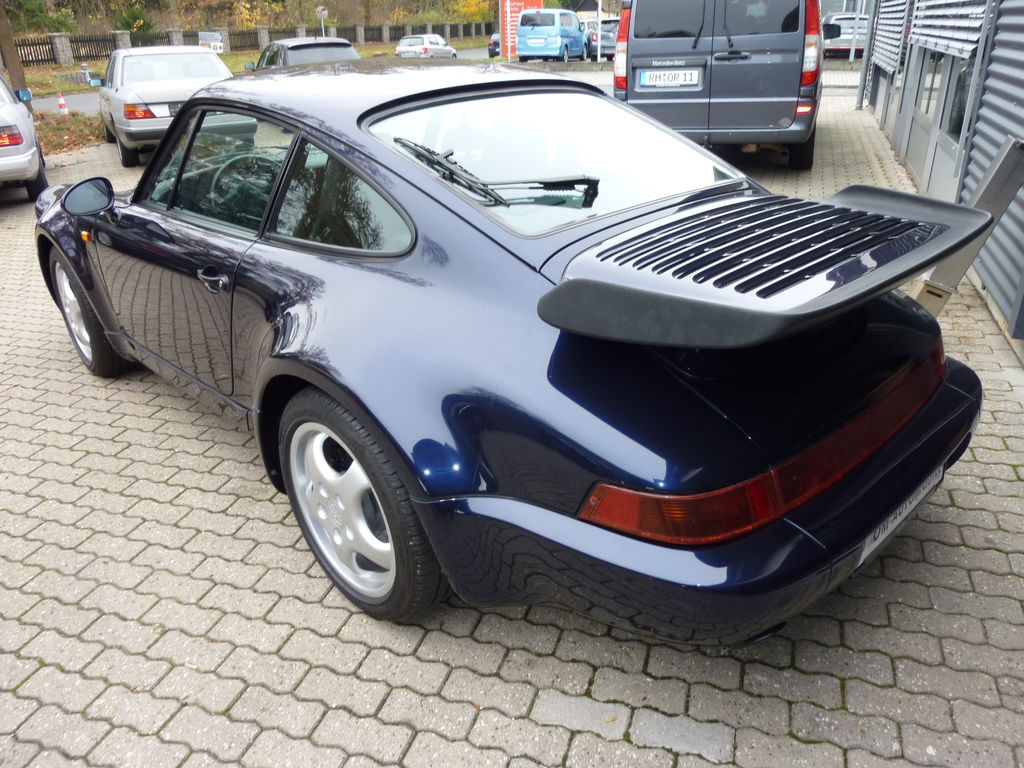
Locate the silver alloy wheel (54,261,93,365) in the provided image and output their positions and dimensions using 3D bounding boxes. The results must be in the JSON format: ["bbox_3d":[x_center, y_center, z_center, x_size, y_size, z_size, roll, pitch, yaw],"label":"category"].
[{"bbox_3d":[-1.915,-0.352,3.413,0.175,0.465,0.465,-23,32,-38],"label":"silver alloy wheel"}]

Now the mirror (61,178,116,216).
[{"bbox_3d":[-1.480,-0.647,2.568,0.172,0.122,0.110,-23,32,-38],"label":"mirror"}]

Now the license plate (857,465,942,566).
[{"bbox_3d":[0.875,0.252,1.666,0.510,0.110,0.015,-23,37,-38],"label":"license plate"}]

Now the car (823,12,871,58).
[{"bbox_3d":[13.400,-14.100,30.100,1.800,1.520,4.500,3,25,12],"label":"car"}]

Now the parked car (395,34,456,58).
[{"bbox_3d":[-4.130,-16.300,36.200,1.670,1.450,4.000,5,26,15],"label":"parked car"}]

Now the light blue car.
[{"bbox_3d":[1.700,-14.150,30.100,1.700,1.860,4.400,6,26,18],"label":"light blue car"}]

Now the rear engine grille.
[{"bbox_3d":[0.598,-0.337,1.703,0.780,0.060,0.440,-23,32,-38],"label":"rear engine grille"}]

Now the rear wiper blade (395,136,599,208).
[{"bbox_3d":[-0.034,-0.553,1.854,0.330,0.070,0.390,-23,53,-38],"label":"rear wiper blade"}]

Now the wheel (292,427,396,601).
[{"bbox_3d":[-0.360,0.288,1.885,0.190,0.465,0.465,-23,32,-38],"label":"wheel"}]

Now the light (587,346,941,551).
[{"bbox_3d":[0.738,0.036,1.718,1.460,0.150,0.270,-23,32,-38],"label":"light"}]

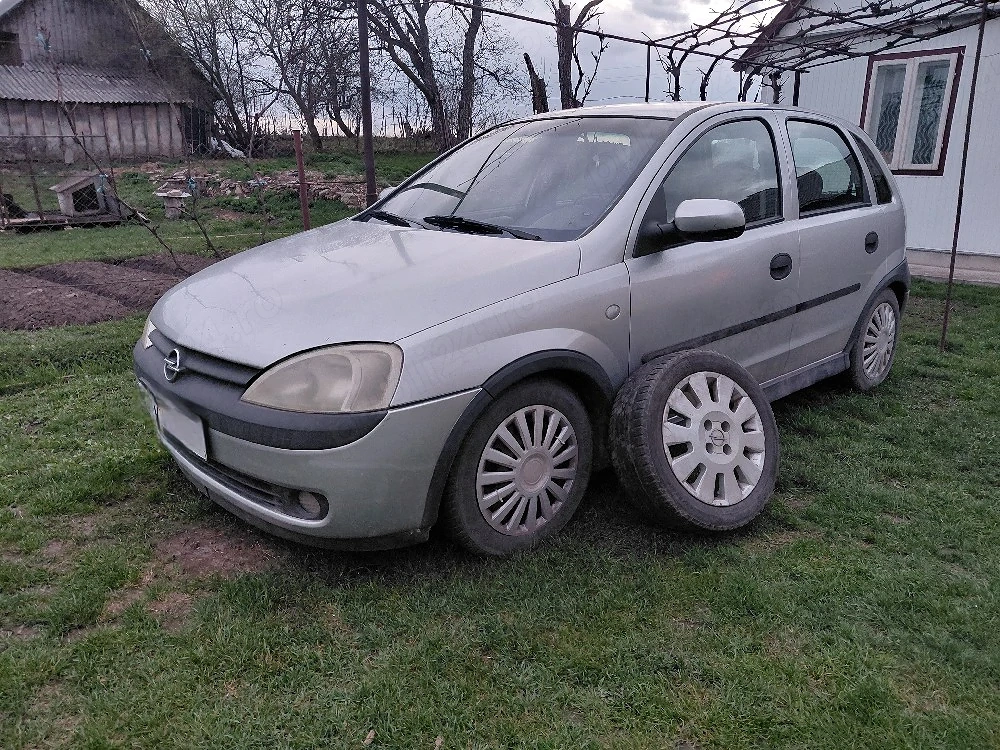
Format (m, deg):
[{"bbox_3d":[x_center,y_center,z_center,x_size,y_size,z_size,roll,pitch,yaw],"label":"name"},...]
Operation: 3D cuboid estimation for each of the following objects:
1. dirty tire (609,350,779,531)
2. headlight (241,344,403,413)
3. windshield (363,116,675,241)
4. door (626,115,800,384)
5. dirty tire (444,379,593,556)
[{"bbox_3d":[0.637,0.216,2.351,0.582,0.582,0.190,-10,-7,-28],"label":"dirty tire"},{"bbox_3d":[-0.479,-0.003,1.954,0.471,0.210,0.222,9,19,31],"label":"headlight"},{"bbox_3d":[0.022,-0.798,2.938,1.360,0.150,0.890,17,55,47],"label":"windshield"},{"bbox_3d":[0.771,-0.455,2.756,1.100,1.120,0.270,-14,20,-39],"label":"door"},{"bbox_3d":[0.030,0.272,2.273,0.582,0.582,0.190,-13,20,-37],"label":"dirty tire"}]

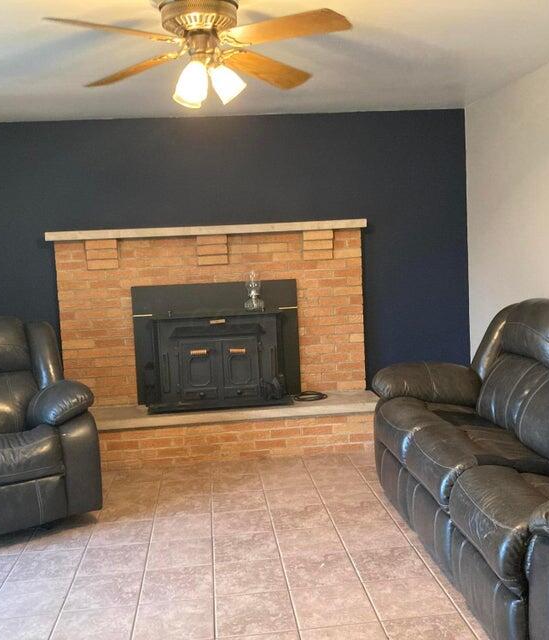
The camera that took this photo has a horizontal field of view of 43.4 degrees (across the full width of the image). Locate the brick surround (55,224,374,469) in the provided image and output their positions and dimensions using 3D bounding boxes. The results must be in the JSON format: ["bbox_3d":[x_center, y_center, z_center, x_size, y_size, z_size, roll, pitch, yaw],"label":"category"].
[{"bbox_3d":[-0.402,0.136,4.769,2.241,1.562,0.564,-3,6,-5],"label":"brick surround"}]

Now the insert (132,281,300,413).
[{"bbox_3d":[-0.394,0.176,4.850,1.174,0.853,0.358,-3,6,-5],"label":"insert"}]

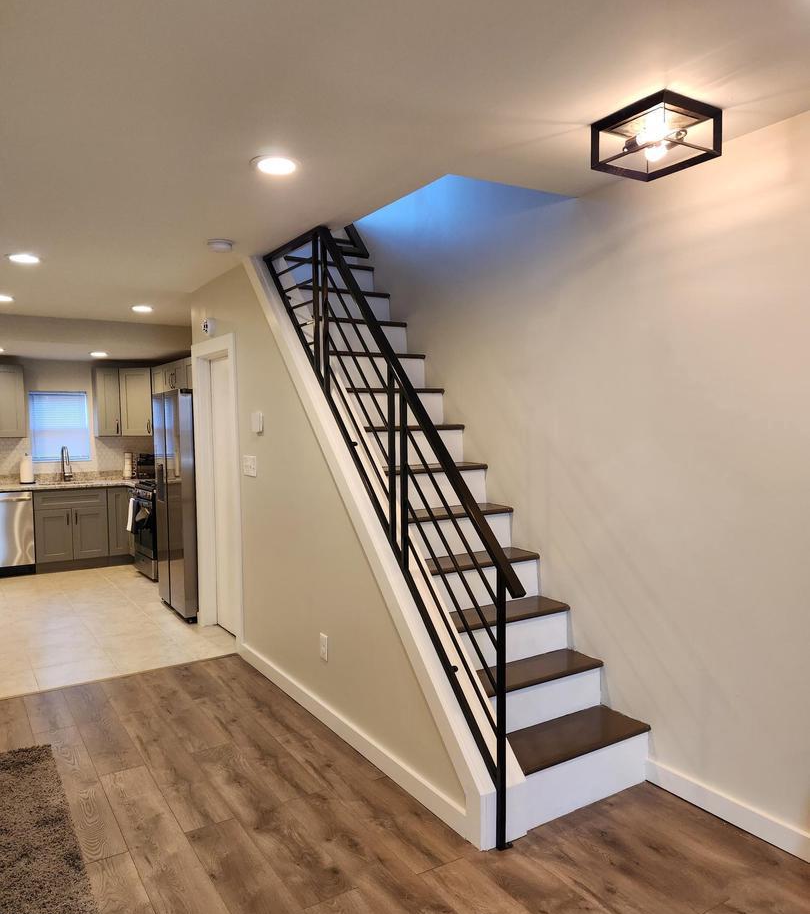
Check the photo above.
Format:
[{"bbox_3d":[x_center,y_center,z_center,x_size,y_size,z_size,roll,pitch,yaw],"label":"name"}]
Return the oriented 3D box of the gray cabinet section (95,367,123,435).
[{"bbox_3d":[-3.376,-0.613,8.117,0.230,0.760,0.325,-3,4,-32],"label":"gray cabinet section"}]

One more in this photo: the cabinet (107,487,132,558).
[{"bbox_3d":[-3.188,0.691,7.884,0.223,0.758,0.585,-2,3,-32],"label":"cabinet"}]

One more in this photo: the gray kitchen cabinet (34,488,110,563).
[{"bbox_3d":[-3.573,0.709,7.643,0.688,0.770,0.585,-2,3,-32],"label":"gray kitchen cabinet"}]

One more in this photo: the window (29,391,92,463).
[{"bbox_3d":[-3.781,-0.329,7.883,0.590,0.770,0.092,-2,3,-32],"label":"window"}]

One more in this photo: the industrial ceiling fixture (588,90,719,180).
[{"bbox_3d":[0.827,-1.053,2.374,0.285,0.152,0.302,-2,3,-32],"label":"industrial ceiling fixture"}]

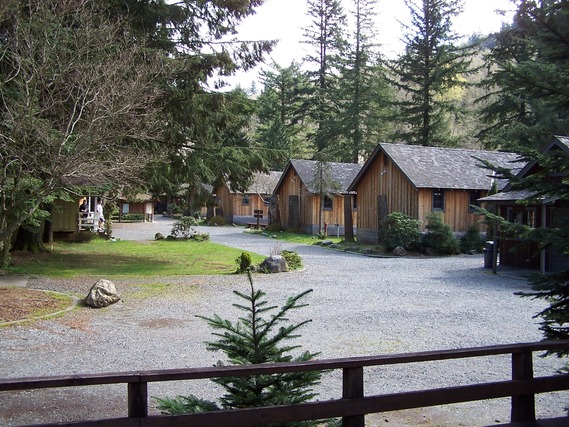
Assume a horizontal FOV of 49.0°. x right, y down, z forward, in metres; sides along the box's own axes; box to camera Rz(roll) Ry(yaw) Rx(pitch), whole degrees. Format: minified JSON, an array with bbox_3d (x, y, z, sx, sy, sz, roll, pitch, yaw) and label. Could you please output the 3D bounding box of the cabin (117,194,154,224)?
[{"bbox_3d":[-13.636,-0.473,57.372,3.030,2.544,2.400,1,1,3],"label":"cabin"}]

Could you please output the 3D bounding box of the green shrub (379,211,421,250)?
[{"bbox_3d":[5.395,0.794,29.081,1.932,1.728,1.739,0,1,11],"label":"green shrub"}]

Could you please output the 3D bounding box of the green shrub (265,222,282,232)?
[{"bbox_3d":[-0.759,0.948,43.086,1.241,0.655,1.100,1,1,0],"label":"green shrub"}]

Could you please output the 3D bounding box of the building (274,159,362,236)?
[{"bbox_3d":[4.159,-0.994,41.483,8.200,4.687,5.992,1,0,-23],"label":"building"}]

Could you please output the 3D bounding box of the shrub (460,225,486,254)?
[{"bbox_3d":[8.257,1.094,27.422,1.054,1.196,1.001,1,1,17],"label":"shrub"}]

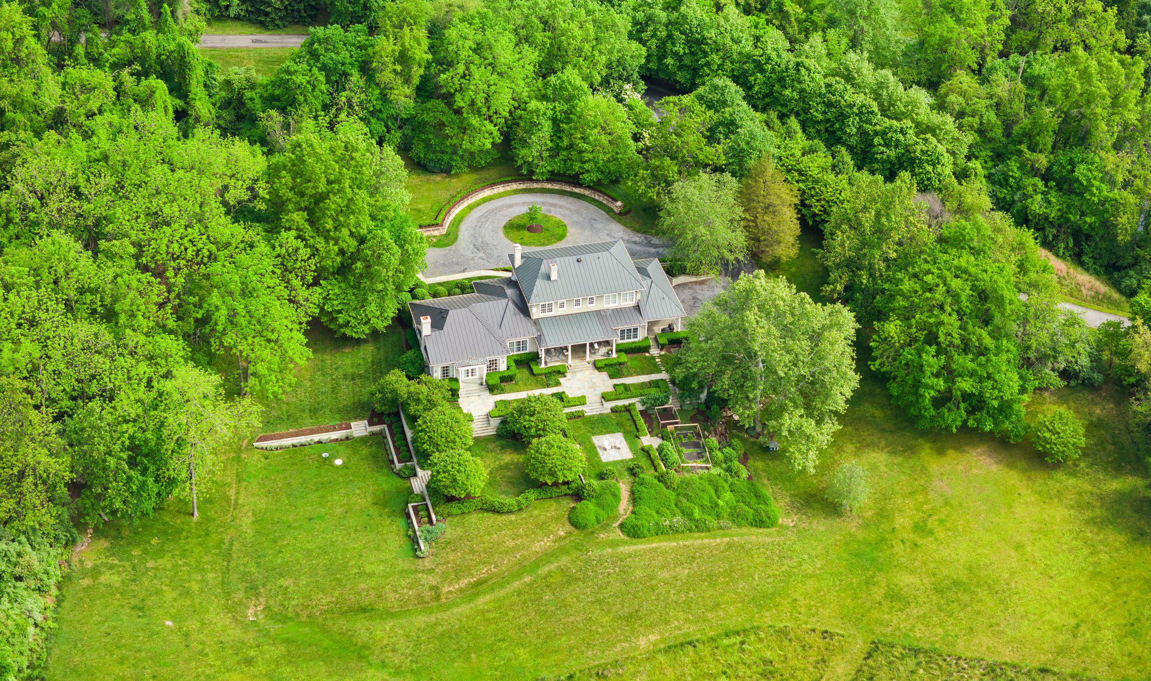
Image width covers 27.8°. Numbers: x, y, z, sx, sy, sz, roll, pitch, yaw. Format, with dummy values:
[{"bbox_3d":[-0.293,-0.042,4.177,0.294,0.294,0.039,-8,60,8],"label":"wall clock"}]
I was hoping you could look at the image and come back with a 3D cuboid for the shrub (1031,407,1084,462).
[{"bbox_3d":[48.480,9.370,232.650,5.400,5.200,5.400,0,34,0],"label":"shrub"}]

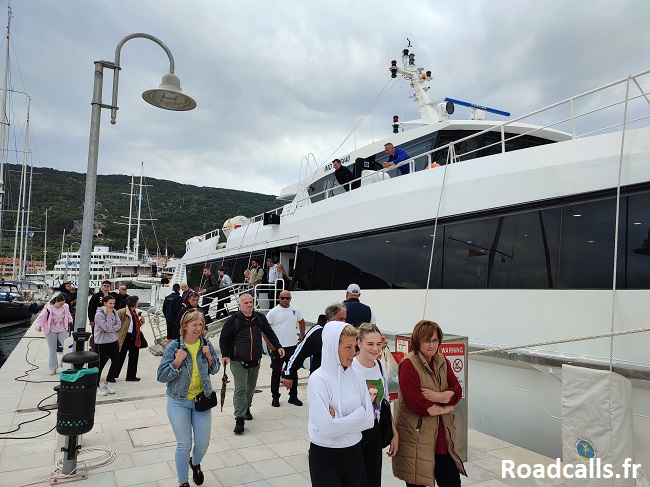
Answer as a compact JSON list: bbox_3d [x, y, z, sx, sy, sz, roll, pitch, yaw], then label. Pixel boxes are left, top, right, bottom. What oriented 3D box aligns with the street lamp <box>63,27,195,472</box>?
[{"bbox_3d":[-2.032,-0.037,5.071,1.130,4.660,0.620,5,-6,-33],"label":"street lamp"}]

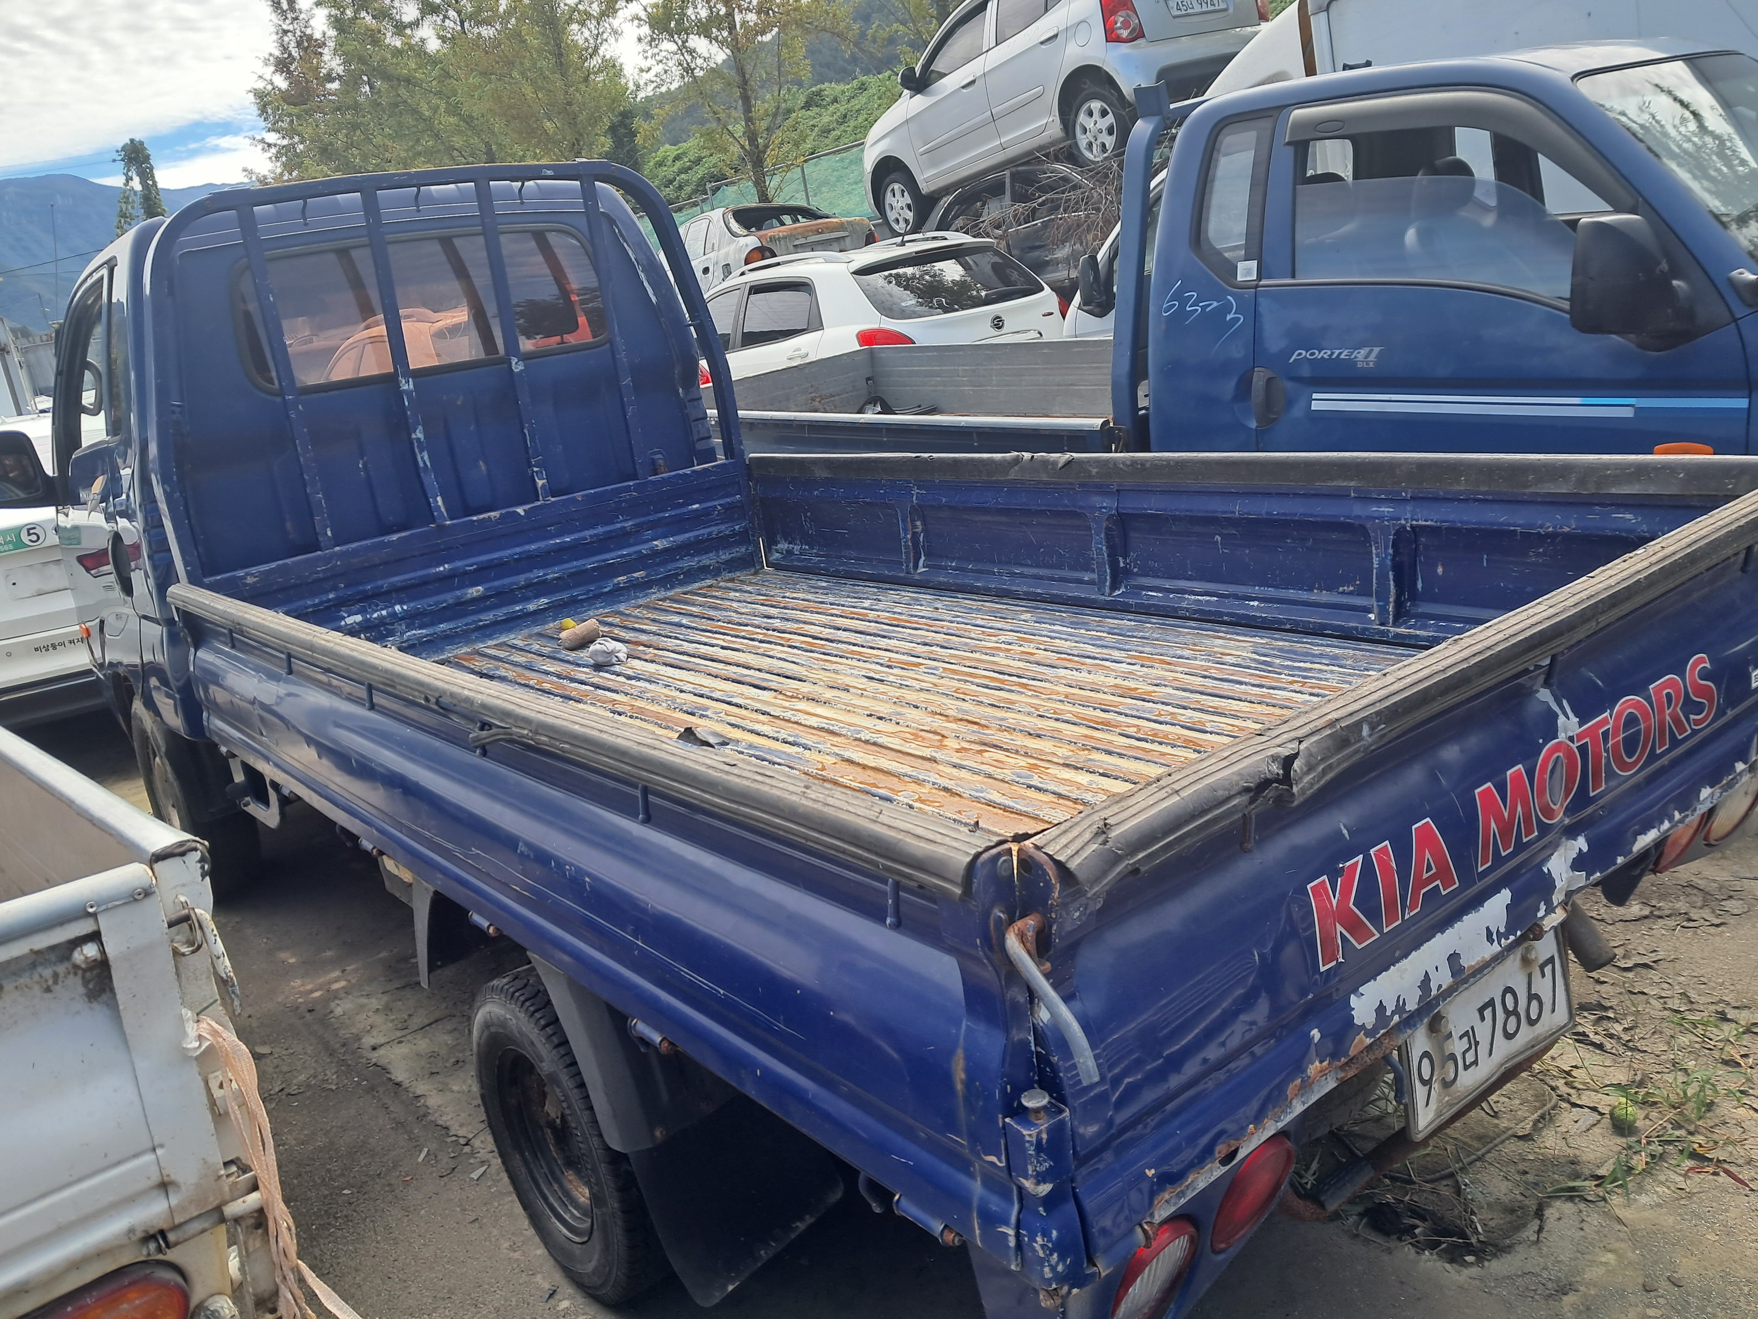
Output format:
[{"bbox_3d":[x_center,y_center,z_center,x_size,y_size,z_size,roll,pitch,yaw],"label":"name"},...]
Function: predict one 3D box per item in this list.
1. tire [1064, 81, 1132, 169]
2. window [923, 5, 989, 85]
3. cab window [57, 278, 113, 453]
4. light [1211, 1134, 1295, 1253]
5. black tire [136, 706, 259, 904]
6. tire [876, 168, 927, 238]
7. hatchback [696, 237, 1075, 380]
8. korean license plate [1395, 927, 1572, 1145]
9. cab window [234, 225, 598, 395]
[{"bbox_3d":[1.493,-3.582,9.284,0.170,0.560,0.560,-22,15,-30],"label":"tire"},{"bbox_3d":[0.565,-4.537,10.146,0.060,0.370,0.800,1,3,-33],"label":"window"},{"bbox_3d":[-2.248,-0.802,3.861,0.060,0.490,0.830,-4,9,-38],"label":"cab window"},{"bbox_3d":[0.387,0.547,1.413,0.142,0.088,0.035,-19,18,-35],"label":"light"},{"bbox_3d":[-2.178,0.457,4.396,0.200,0.650,0.650,-19,18,-35],"label":"black tire"},{"bbox_3d":[0.190,-3.707,11.260,0.170,0.560,0.560,-22,15,-30],"label":"tire"},{"bbox_3d":[-0.360,-2.500,11.500,1.850,1.680,4.400,-17,17,-30],"label":"hatchback"},{"bbox_3d":[0.742,0.446,1.651,0.345,0.160,0.020,-18,18,-32],"label":"korean license plate"},{"bbox_3d":[-1.215,-0.967,3.747,1.010,0.350,0.050,-19,18,-35],"label":"cab window"}]

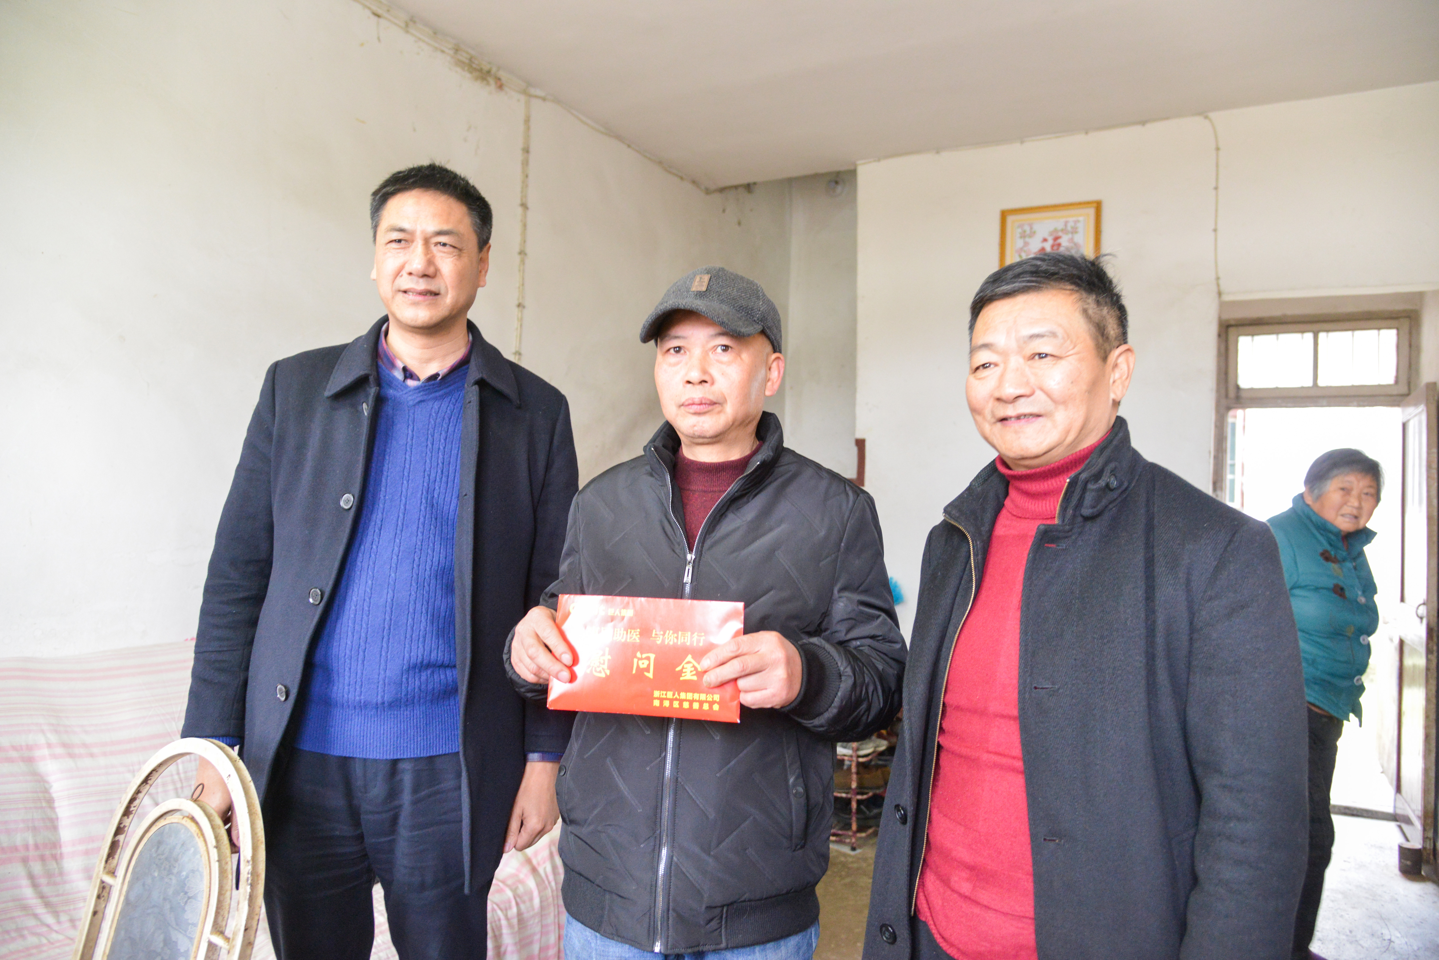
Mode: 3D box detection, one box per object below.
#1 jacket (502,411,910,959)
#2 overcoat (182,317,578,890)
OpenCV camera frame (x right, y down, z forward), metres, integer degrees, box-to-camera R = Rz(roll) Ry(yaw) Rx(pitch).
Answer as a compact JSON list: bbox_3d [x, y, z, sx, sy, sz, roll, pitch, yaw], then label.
[{"bbox_3d":[-0.029,0.267,1.325,0.570,0.720,0.420,1,-1,15],"label":"jacket"},{"bbox_3d":[-0.516,0.179,1.434,0.570,0.850,0.360,2,-1,-6],"label":"overcoat"}]

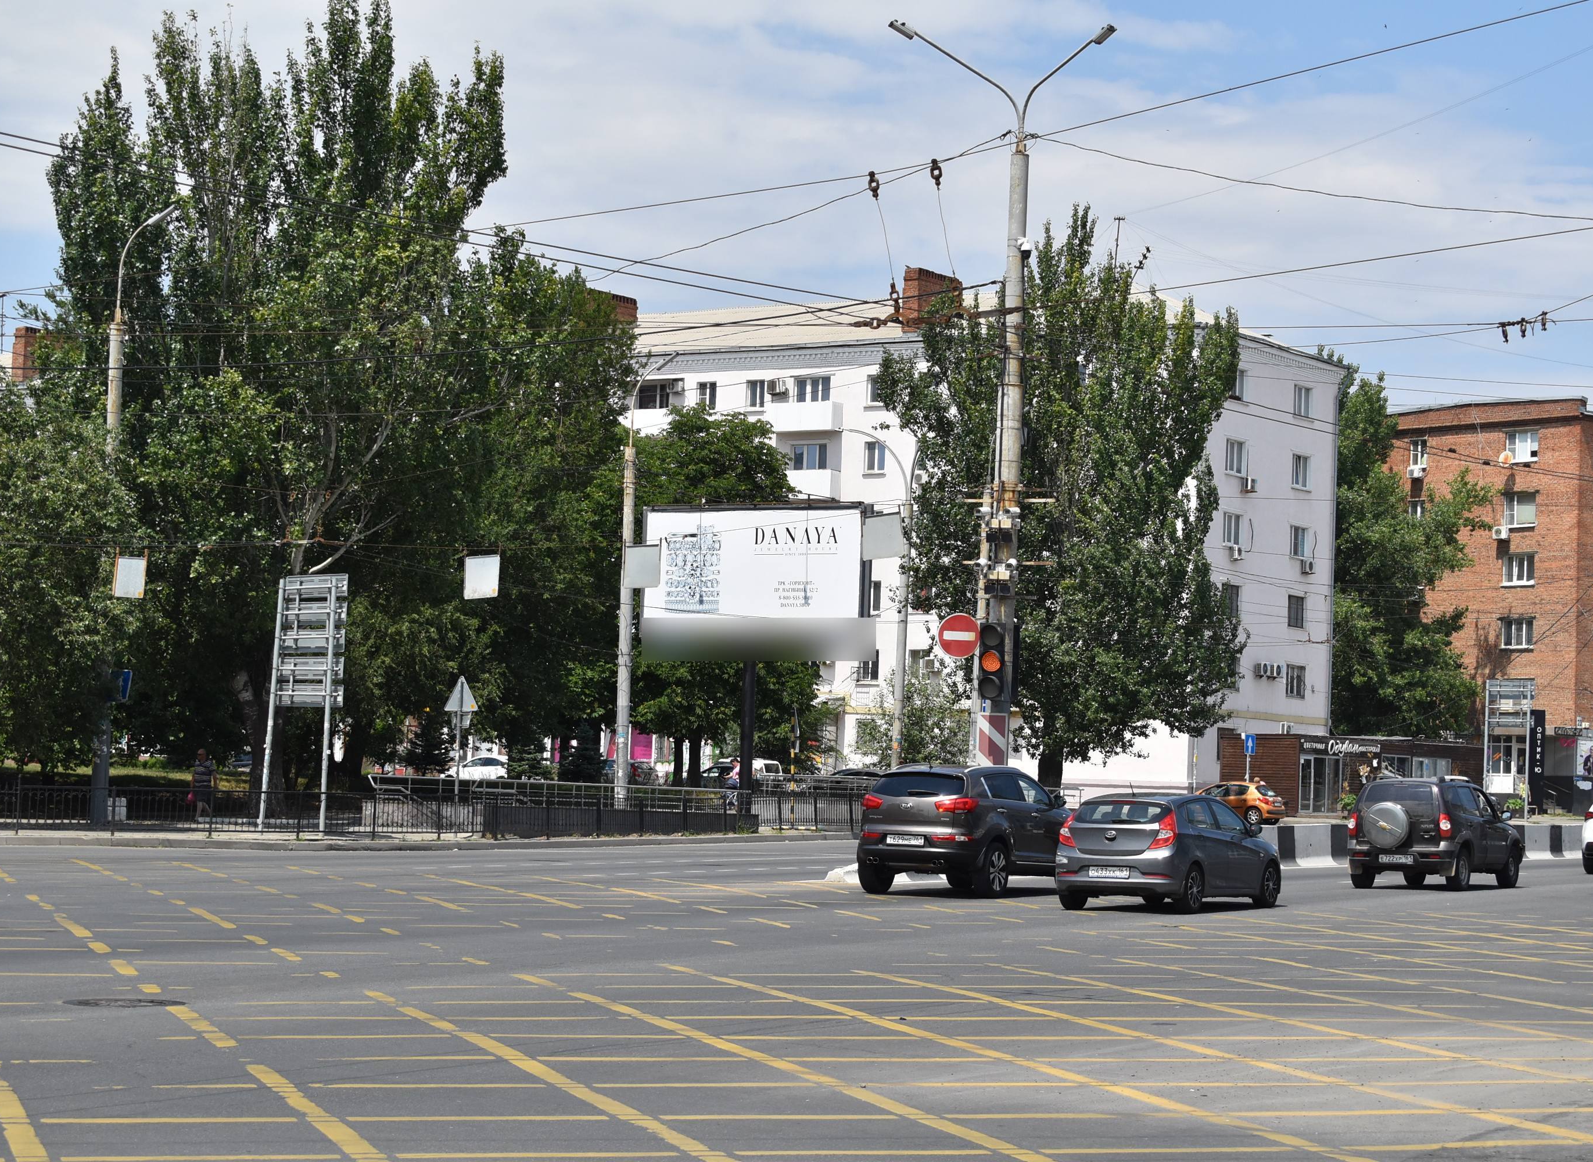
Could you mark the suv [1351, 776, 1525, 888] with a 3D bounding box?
[{"bbox_3d":[9.669,3.804,52.591,1.800,1.670,4.050,0,-4,28],"label":"suv"}]

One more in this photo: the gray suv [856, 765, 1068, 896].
[{"bbox_3d":[2.421,3.304,45.835,1.860,1.650,4.440,0,-4,26],"label":"gray suv"}]

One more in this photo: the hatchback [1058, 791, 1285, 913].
[{"bbox_3d":[4.732,3.398,43.755,1.700,1.470,4.120,0,-4,28],"label":"hatchback"}]

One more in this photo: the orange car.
[{"bbox_3d":[14.964,7.688,120.371,4.000,1.470,1.720,0,-4,30],"label":"orange car"}]

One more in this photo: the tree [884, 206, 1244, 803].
[{"bbox_3d":[7.779,-1.869,103.000,10.800,18.500,10.200,2,-3,0],"label":"tree"}]

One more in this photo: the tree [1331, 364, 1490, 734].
[{"bbox_3d":[25.677,0.433,148.000,7.800,19.300,7.500,2,-3,0],"label":"tree"}]

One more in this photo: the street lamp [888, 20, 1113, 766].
[{"bbox_3d":[2.981,-2.059,52.500,3.400,12.700,0.600,1,-3,8],"label":"street lamp"}]

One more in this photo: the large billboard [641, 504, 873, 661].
[{"bbox_3d":[-0.932,-0.202,85.188,6.250,3.300,0.500,0,-4,31],"label":"large billboard"}]

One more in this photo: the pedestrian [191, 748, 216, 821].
[{"bbox_3d":[-13.986,4.816,82.000,0.580,1.700,0.480,0,-4,34],"label":"pedestrian"}]

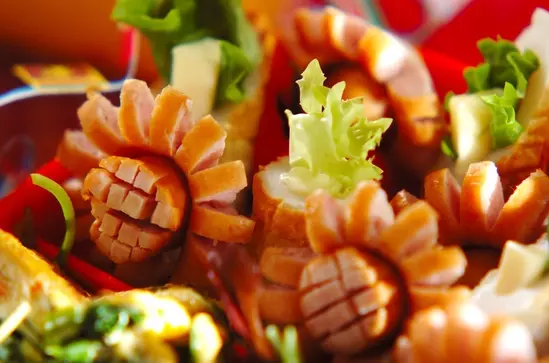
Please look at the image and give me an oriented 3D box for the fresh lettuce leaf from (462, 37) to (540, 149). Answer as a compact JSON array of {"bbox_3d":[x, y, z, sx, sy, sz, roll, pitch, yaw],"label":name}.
[{"bbox_3d":[0.046,-0.018,0.885,0.016,0.021,0.012,0,27,0],"label":"fresh lettuce leaf"}]

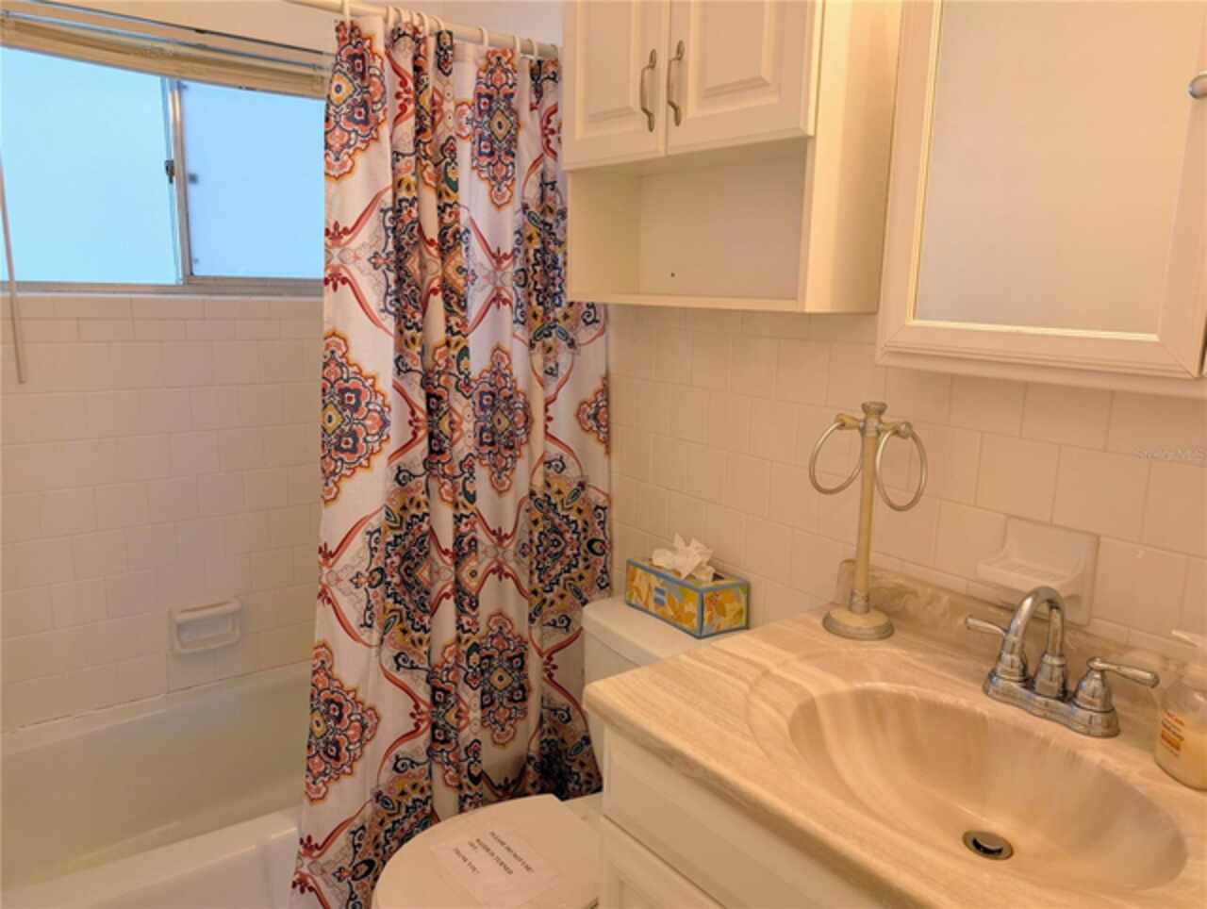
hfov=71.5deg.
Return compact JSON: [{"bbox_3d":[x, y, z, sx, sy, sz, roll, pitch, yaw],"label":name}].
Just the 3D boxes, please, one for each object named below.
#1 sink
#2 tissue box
[{"bbox_3d":[0.403,0.424,0.951,0.315,0.140,0.435,-8,15,-37],"label":"sink"},{"bbox_3d":[0.159,0.265,1.617,0.120,0.092,0.219,-8,15,-35],"label":"tissue box"}]

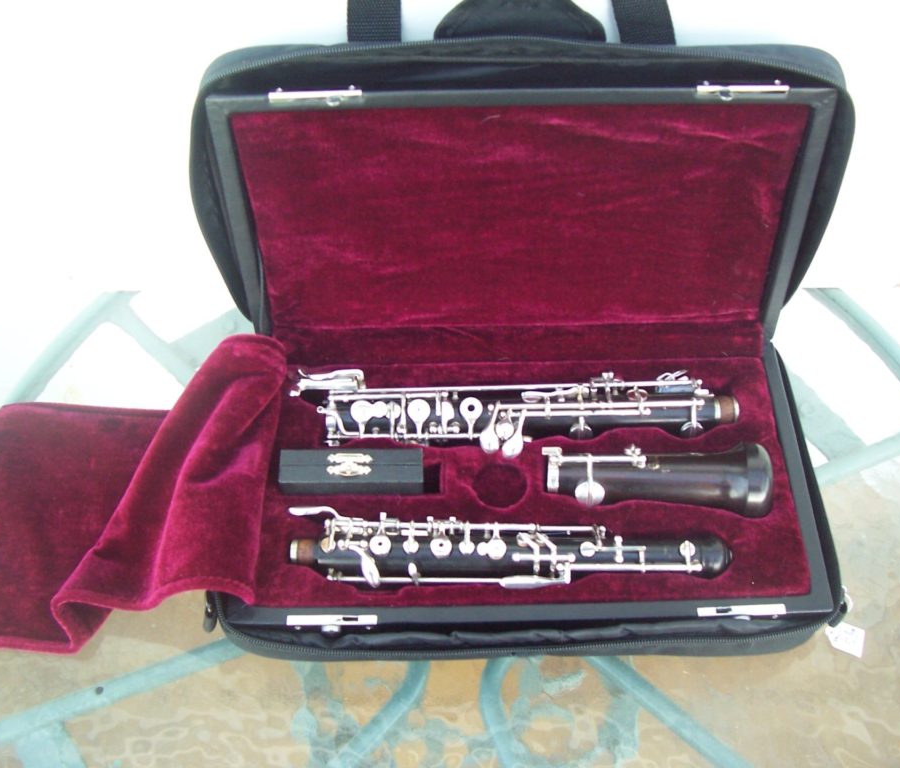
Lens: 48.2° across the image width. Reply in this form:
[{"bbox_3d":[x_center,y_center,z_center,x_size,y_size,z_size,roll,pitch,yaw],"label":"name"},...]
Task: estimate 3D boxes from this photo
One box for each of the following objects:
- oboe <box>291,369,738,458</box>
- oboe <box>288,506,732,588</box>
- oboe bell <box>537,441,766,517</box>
[{"bbox_3d":[0.038,0.018,0.605,0.260,0.036,0.043,-1,58,0],"label":"oboe"},{"bbox_3d":[0.034,0.091,0.559,0.243,0.034,0.037,0,58,1],"label":"oboe"},{"bbox_3d":[0.120,0.056,0.585,0.128,0.046,0.046,1,58,1],"label":"oboe bell"}]

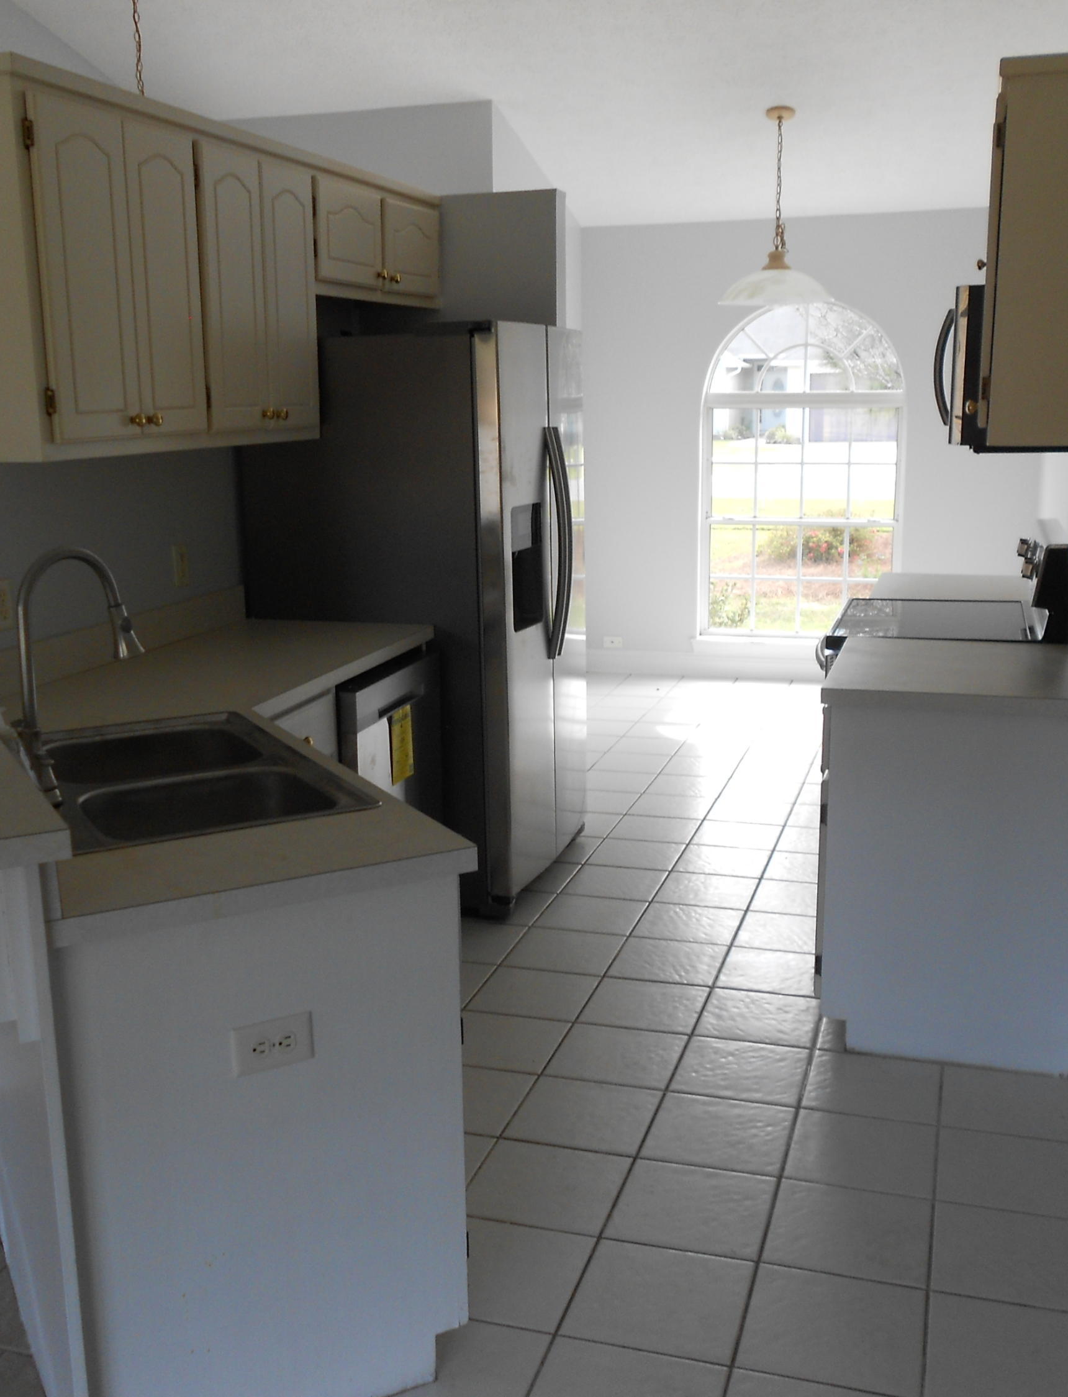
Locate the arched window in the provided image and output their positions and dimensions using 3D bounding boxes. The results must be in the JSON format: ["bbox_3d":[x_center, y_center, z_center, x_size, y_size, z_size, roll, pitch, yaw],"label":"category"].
[{"bbox_3d":[1.498,-1.259,7.795,1.110,1.842,0.100,3,13,17],"label":"arched window"}]

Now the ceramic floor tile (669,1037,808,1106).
[{"bbox_3d":[0.504,0.903,3.390,0.301,0.011,0.301,3,12,17],"label":"ceramic floor tile"}]

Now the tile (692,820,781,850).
[{"bbox_3d":[0.744,0.508,5.133,0.297,0.010,0.294,3,13,17],"label":"tile"}]

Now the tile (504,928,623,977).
[{"bbox_3d":[0.099,0.750,4.144,0.301,0.011,0.301,3,12,17],"label":"tile"}]

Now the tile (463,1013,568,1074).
[{"bbox_3d":[-0.085,0.867,3.534,0.297,0.010,0.294,3,13,17],"label":"tile"}]

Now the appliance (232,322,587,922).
[{"bbox_3d":[-0.318,-0.304,4.711,0.898,1.790,0.905,3,13,17],"label":"appliance"}]

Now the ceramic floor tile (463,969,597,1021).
[{"bbox_3d":[0.004,0.803,3.807,0.300,0.010,0.297,3,13,17],"label":"ceramic floor tile"}]

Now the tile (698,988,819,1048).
[{"bbox_3d":[0.597,0.846,3.693,0.303,0.010,0.303,3,13,17],"label":"tile"}]

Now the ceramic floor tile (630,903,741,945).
[{"bbox_3d":[0.475,0.695,4.289,0.297,0.010,0.294,3,13,17],"label":"ceramic floor tile"}]

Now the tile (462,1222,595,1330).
[{"bbox_3d":[-0.064,1.076,2.619,0.301,0.011,0.301,3,12,17],"label":"tile"}]

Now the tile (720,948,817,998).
[{"bbox_3d":[0.677,0.771,3.918,0.297,0.010,0.294,3,13,17],"label":"tile"}]

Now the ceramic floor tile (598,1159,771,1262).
[{"bbox_3d":[0.323,1.033,2.828,0.303,0.010,0.303,3,13,17],"label":"ceramic floor tile"}]

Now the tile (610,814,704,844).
[{"bbox_3d":[0.454,0.491,5.197,0.300,0.010,0.297,3,13,17],"label":"tile"}]

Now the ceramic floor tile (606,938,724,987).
[{"bbox_3d":[0.386,0.757,4.007,0.297,0.010,0.294,3,13,17],"label":"ceramic floor tile"}]

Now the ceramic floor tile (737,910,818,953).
[{"bbox_3d":[0.778,0.717,4.250,0.301,0.011,0.301,3,12,17],"label":"ceramic floor tile"}]

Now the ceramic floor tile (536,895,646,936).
[{"bbox_3d":[0.188,0.691,4.451,0.303,0.010,0.303,3,13,17],"label":"ceramic floor tile"}]

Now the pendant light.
[{"bbox_3d":[1.069,-2.149,6.117,0.496,0.807,0.496,3,13,17],"label":"pendant light"}]

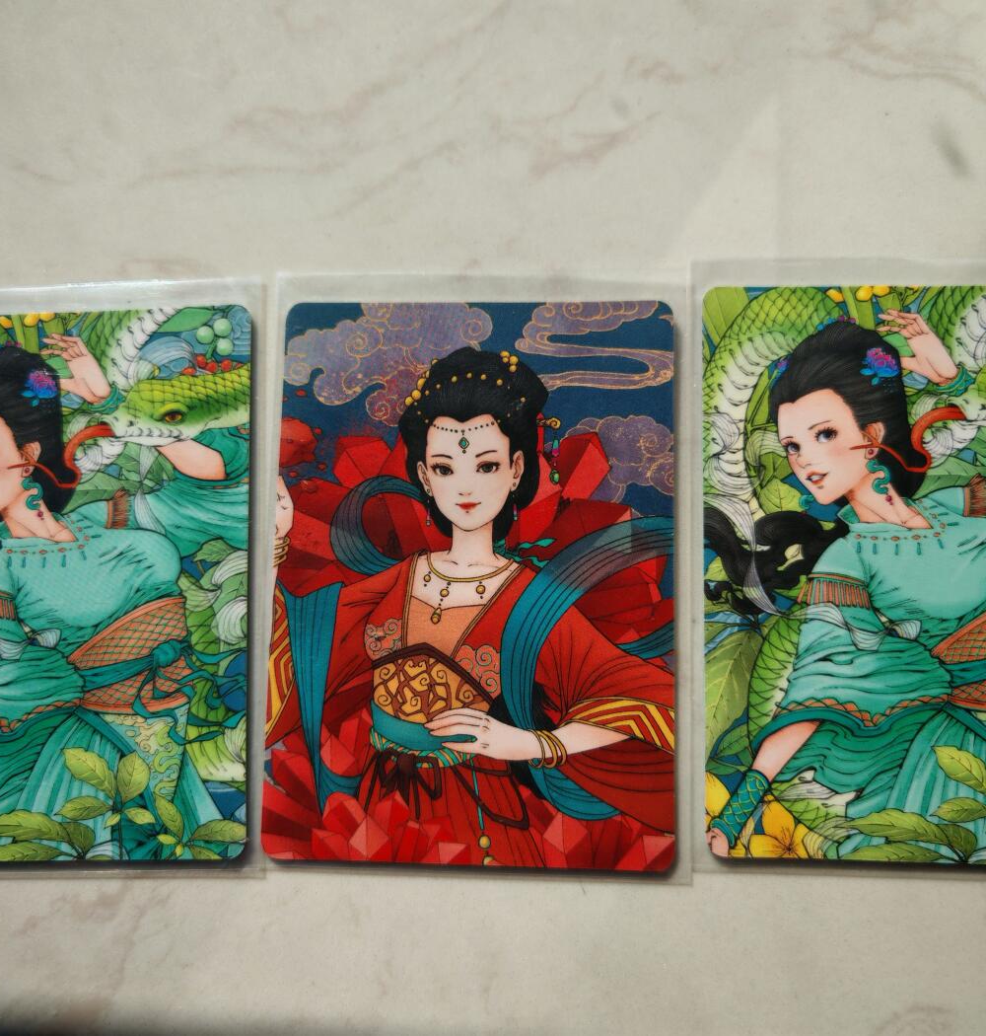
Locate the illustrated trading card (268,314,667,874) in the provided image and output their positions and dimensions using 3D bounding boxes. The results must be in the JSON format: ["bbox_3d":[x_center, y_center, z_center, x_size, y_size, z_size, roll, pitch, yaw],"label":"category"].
[{"bbox_3d":[-0.003,0.009,0.169,0.063,0.001,0.088,1,83,4],"label":"illustrated trading card"}]

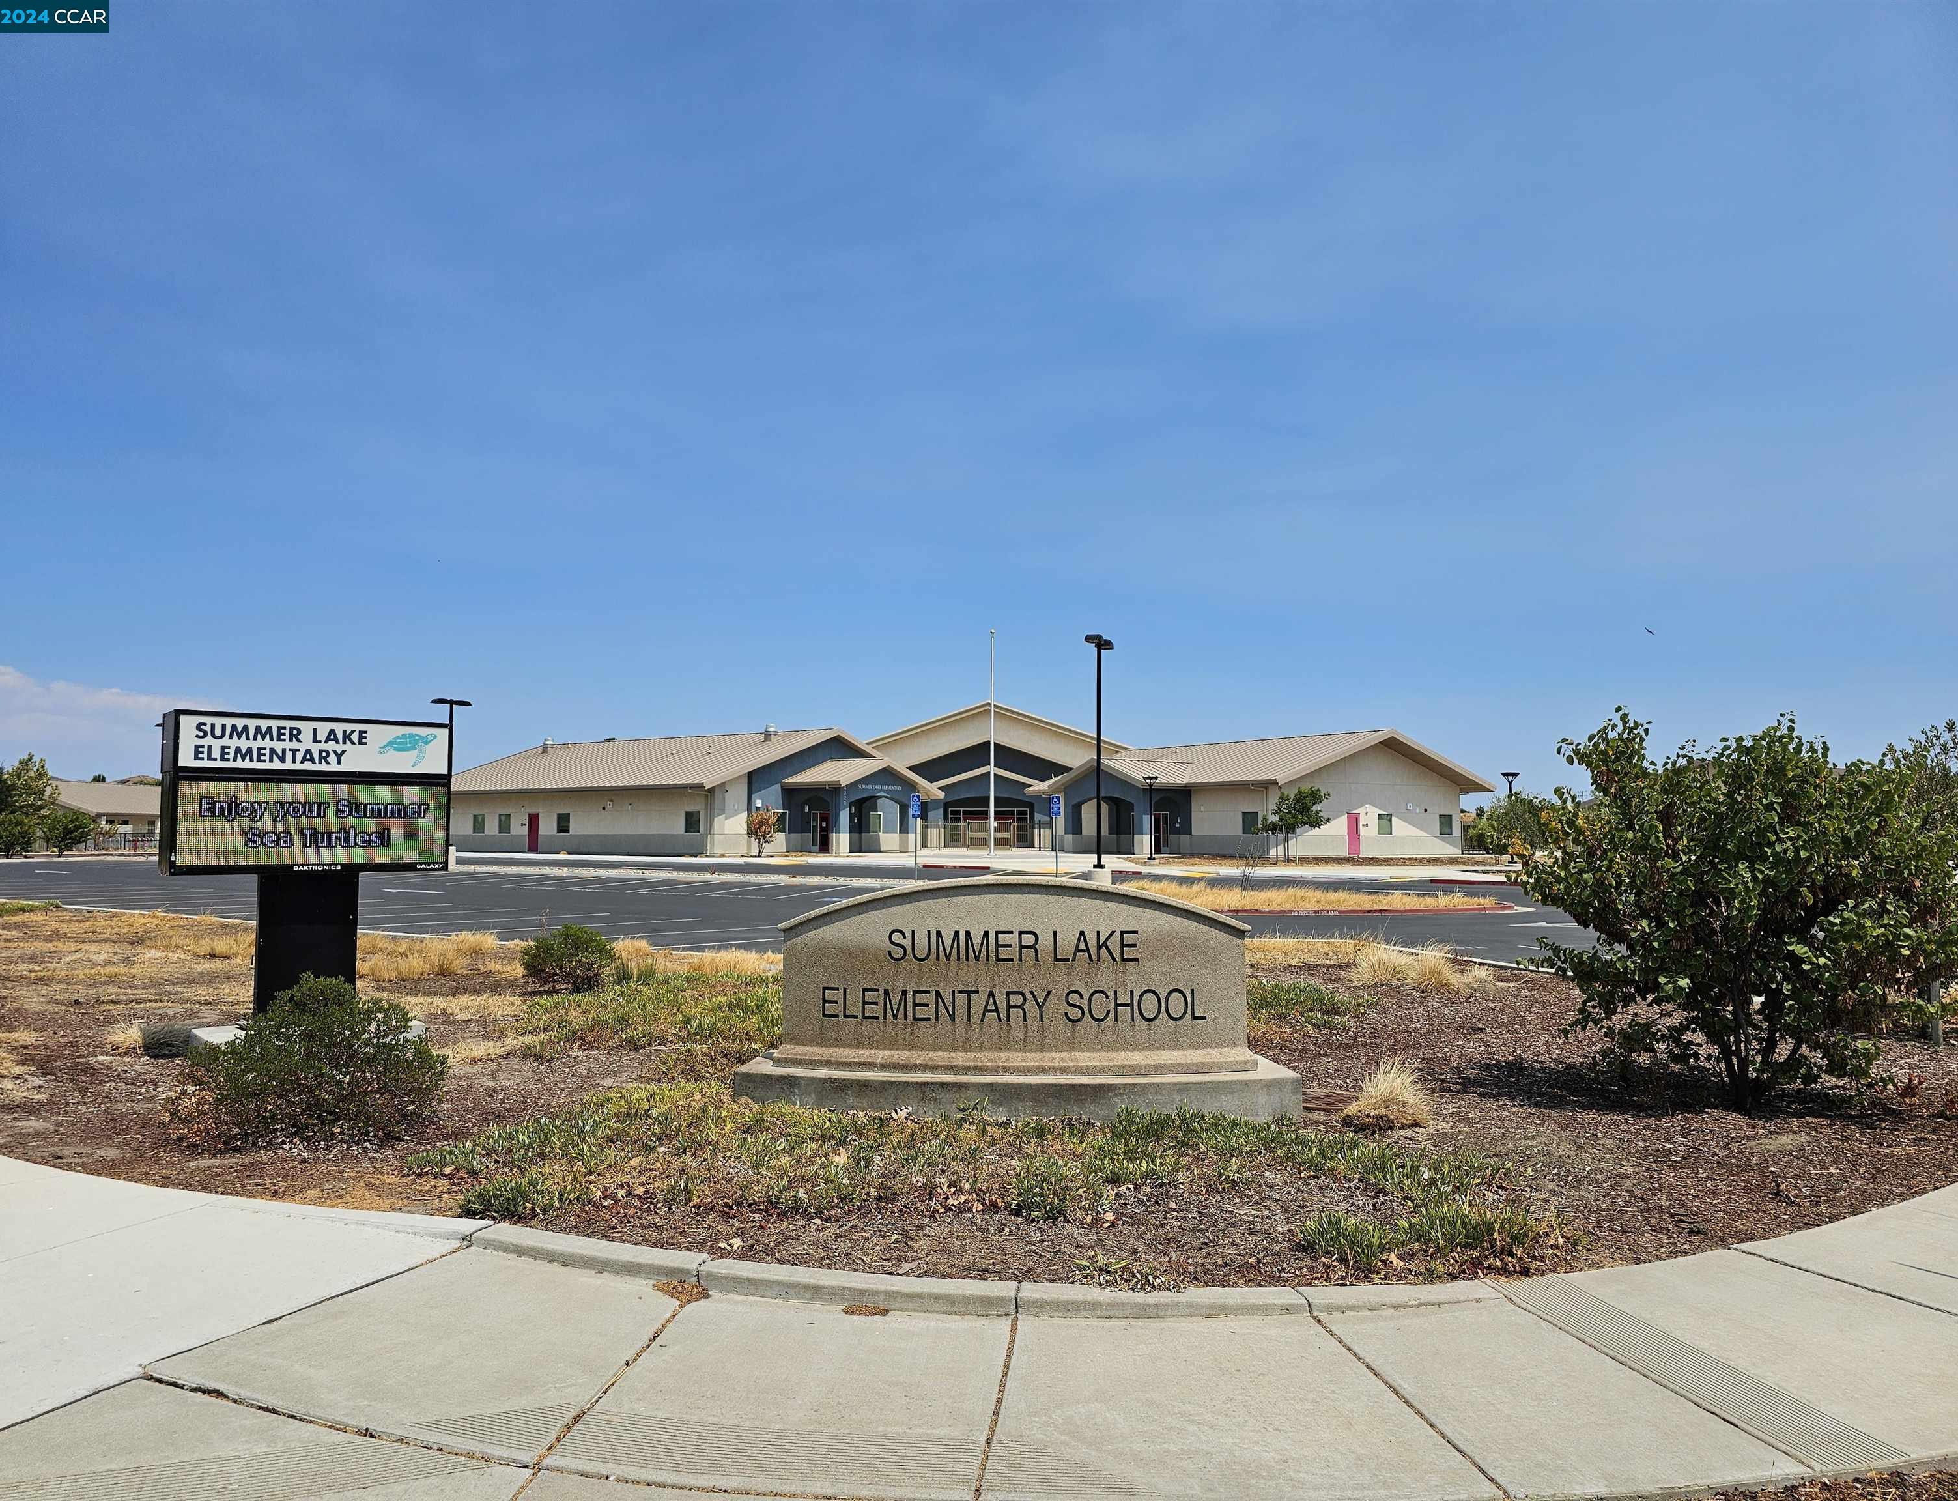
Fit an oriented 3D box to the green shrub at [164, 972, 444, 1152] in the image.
[{"bbox_3d":[-4.232,1.901,8.400,1.500,0.966,1.350,2,-4,-27],"label":"green shrub"}]

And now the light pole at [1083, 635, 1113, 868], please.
[{"bbox_3d":[3.220,0.038,35.800,0.450,6.293,1.700,-1,-4,17],"label":"light pole"}]

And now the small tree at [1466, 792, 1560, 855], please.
[{"bbox_3d":[27.384,3.778,68.000,4.400,3.311,4.200,-1,-4,22],"label":"small tree"}]

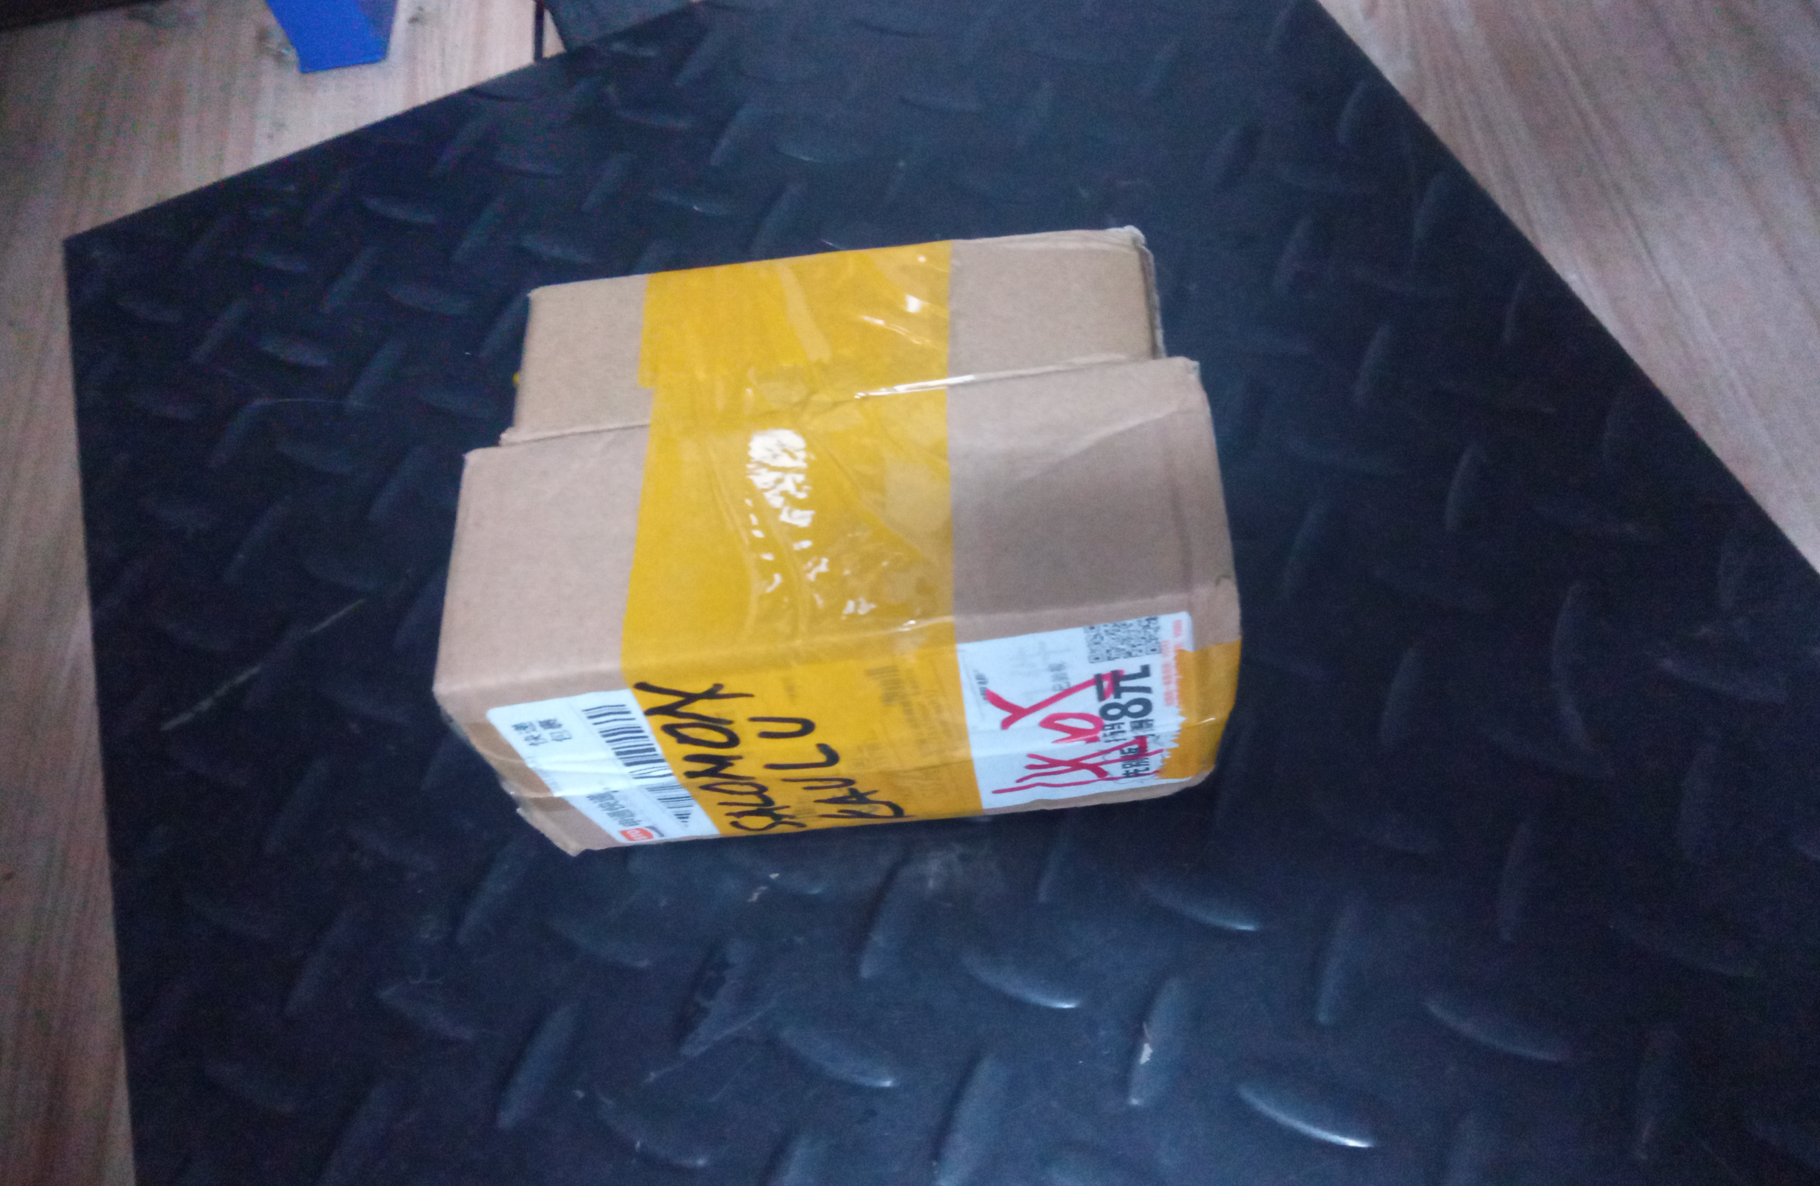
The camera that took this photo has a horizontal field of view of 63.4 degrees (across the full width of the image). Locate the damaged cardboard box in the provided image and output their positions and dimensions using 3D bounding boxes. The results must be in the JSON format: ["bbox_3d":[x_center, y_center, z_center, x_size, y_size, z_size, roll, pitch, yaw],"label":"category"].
[{"bbox_3d":[-0.013,-0.011,0.335,0.150,0.087,0.098,-6,58,2],"label":"damaged cardboard box"}]

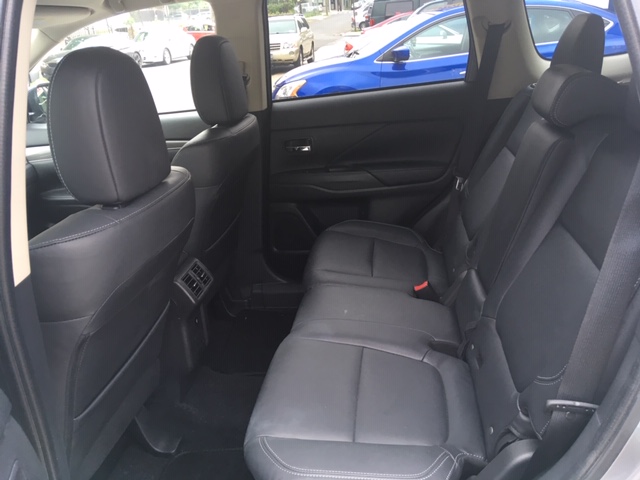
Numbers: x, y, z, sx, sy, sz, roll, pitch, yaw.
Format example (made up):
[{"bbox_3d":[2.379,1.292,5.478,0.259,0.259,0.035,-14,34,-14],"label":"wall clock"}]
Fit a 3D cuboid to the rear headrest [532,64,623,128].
[{"bbox_3d":[0.622,-0.354,1.285,0.155,0.134,0.247,3,22,7],"label":"rear headrest"}]

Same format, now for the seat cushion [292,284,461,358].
[{"bbox_3d":[0.144,0.251,1.508,0.479,0.144,0.350,3,22,7],"label":"seat cushion"}]

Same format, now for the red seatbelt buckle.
[{"bbox_3d":[0.320,0.144,1.611,0.062,0.057,0.046,3,22,7],"label":"red seatbelt buckle"}]

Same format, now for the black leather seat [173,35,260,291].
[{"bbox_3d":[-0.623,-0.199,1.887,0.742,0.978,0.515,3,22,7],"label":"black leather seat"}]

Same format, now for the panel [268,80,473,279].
[{"bbox_3d":[0.171,-0.212,2.150,0.772,0.824,0.154,3,22,7],"label":"panel"}]

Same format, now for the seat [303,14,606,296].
[{"bbox_3d":[0.386,-0.213,1.670,0.865,0.900,0.520,1,22,8],"label":"seat"}]

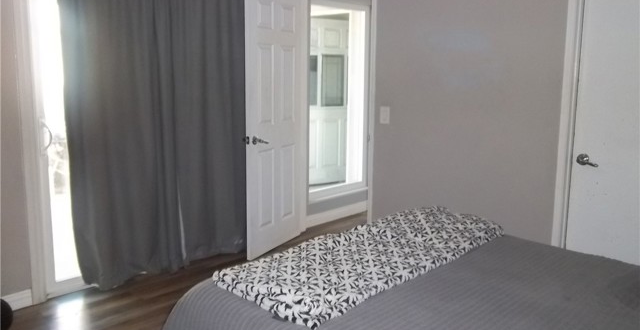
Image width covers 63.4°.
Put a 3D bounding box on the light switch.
[{"bbox_3d":[0.481,-0.368,3.826,0.080,0.123,0.012,8,12,43],"label":"light switch"}]

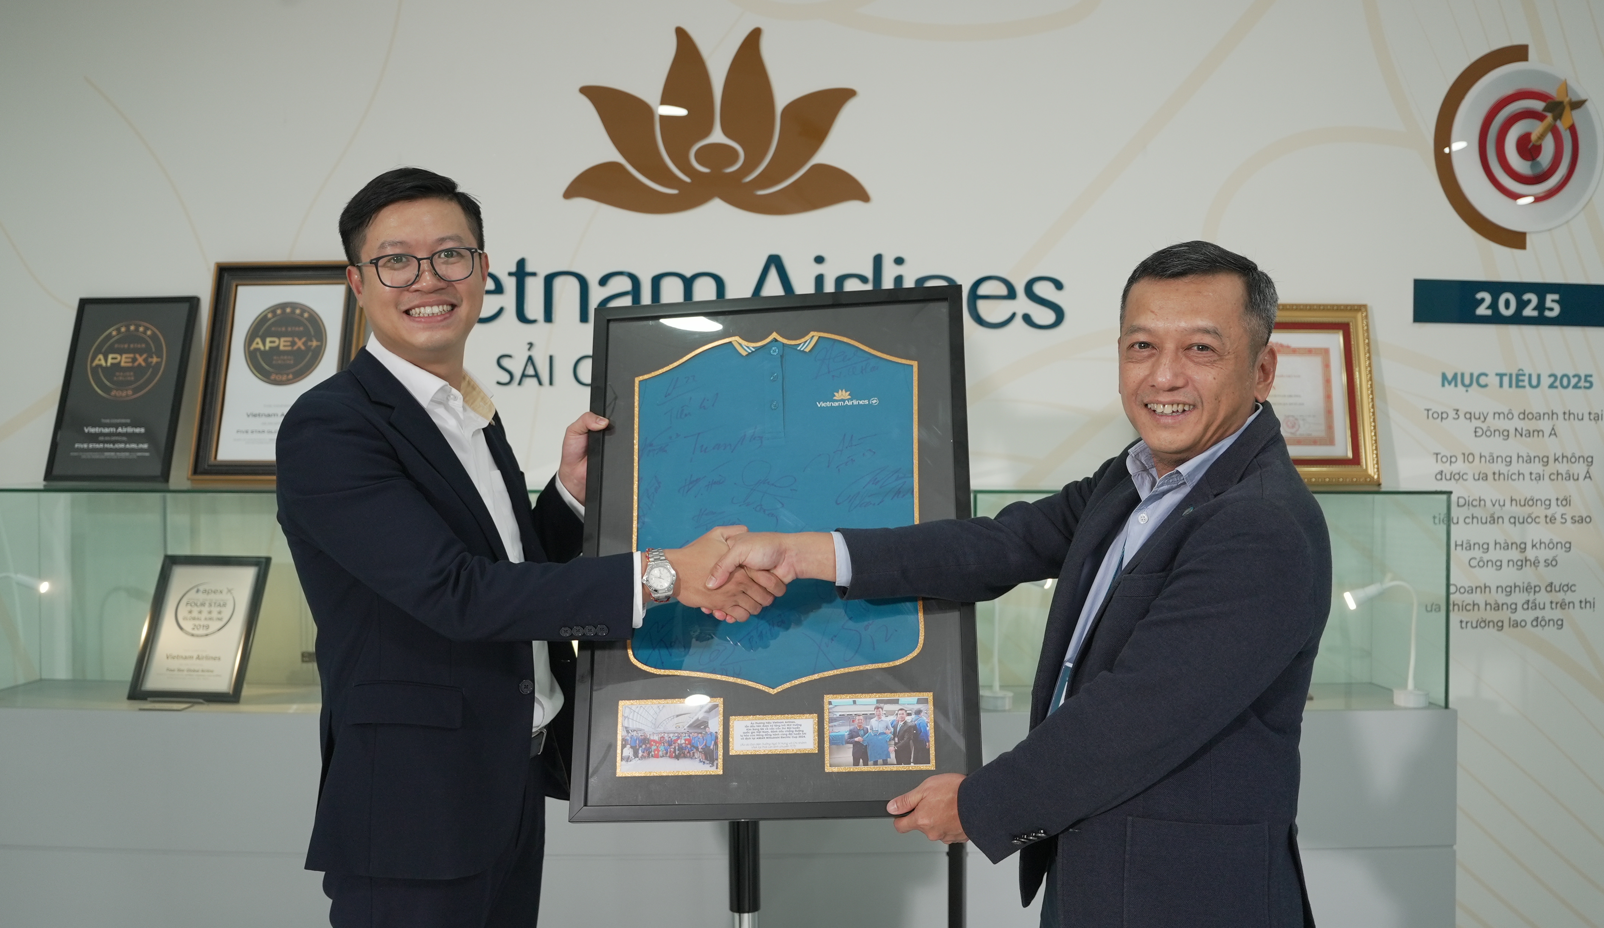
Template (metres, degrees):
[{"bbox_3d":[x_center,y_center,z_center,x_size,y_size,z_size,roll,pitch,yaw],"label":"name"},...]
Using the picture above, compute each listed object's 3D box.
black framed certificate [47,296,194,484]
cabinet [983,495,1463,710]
[{"bbox_3d":[-1.545,-0.170,3.150,0.293,0.450,0.025,0,-18,0],"label":"black framed certificate"},{"bbox_3d":[0.855,0.283,3.070,1.000,0.460,0.390,0,0,0],"label":"cabinet"}]

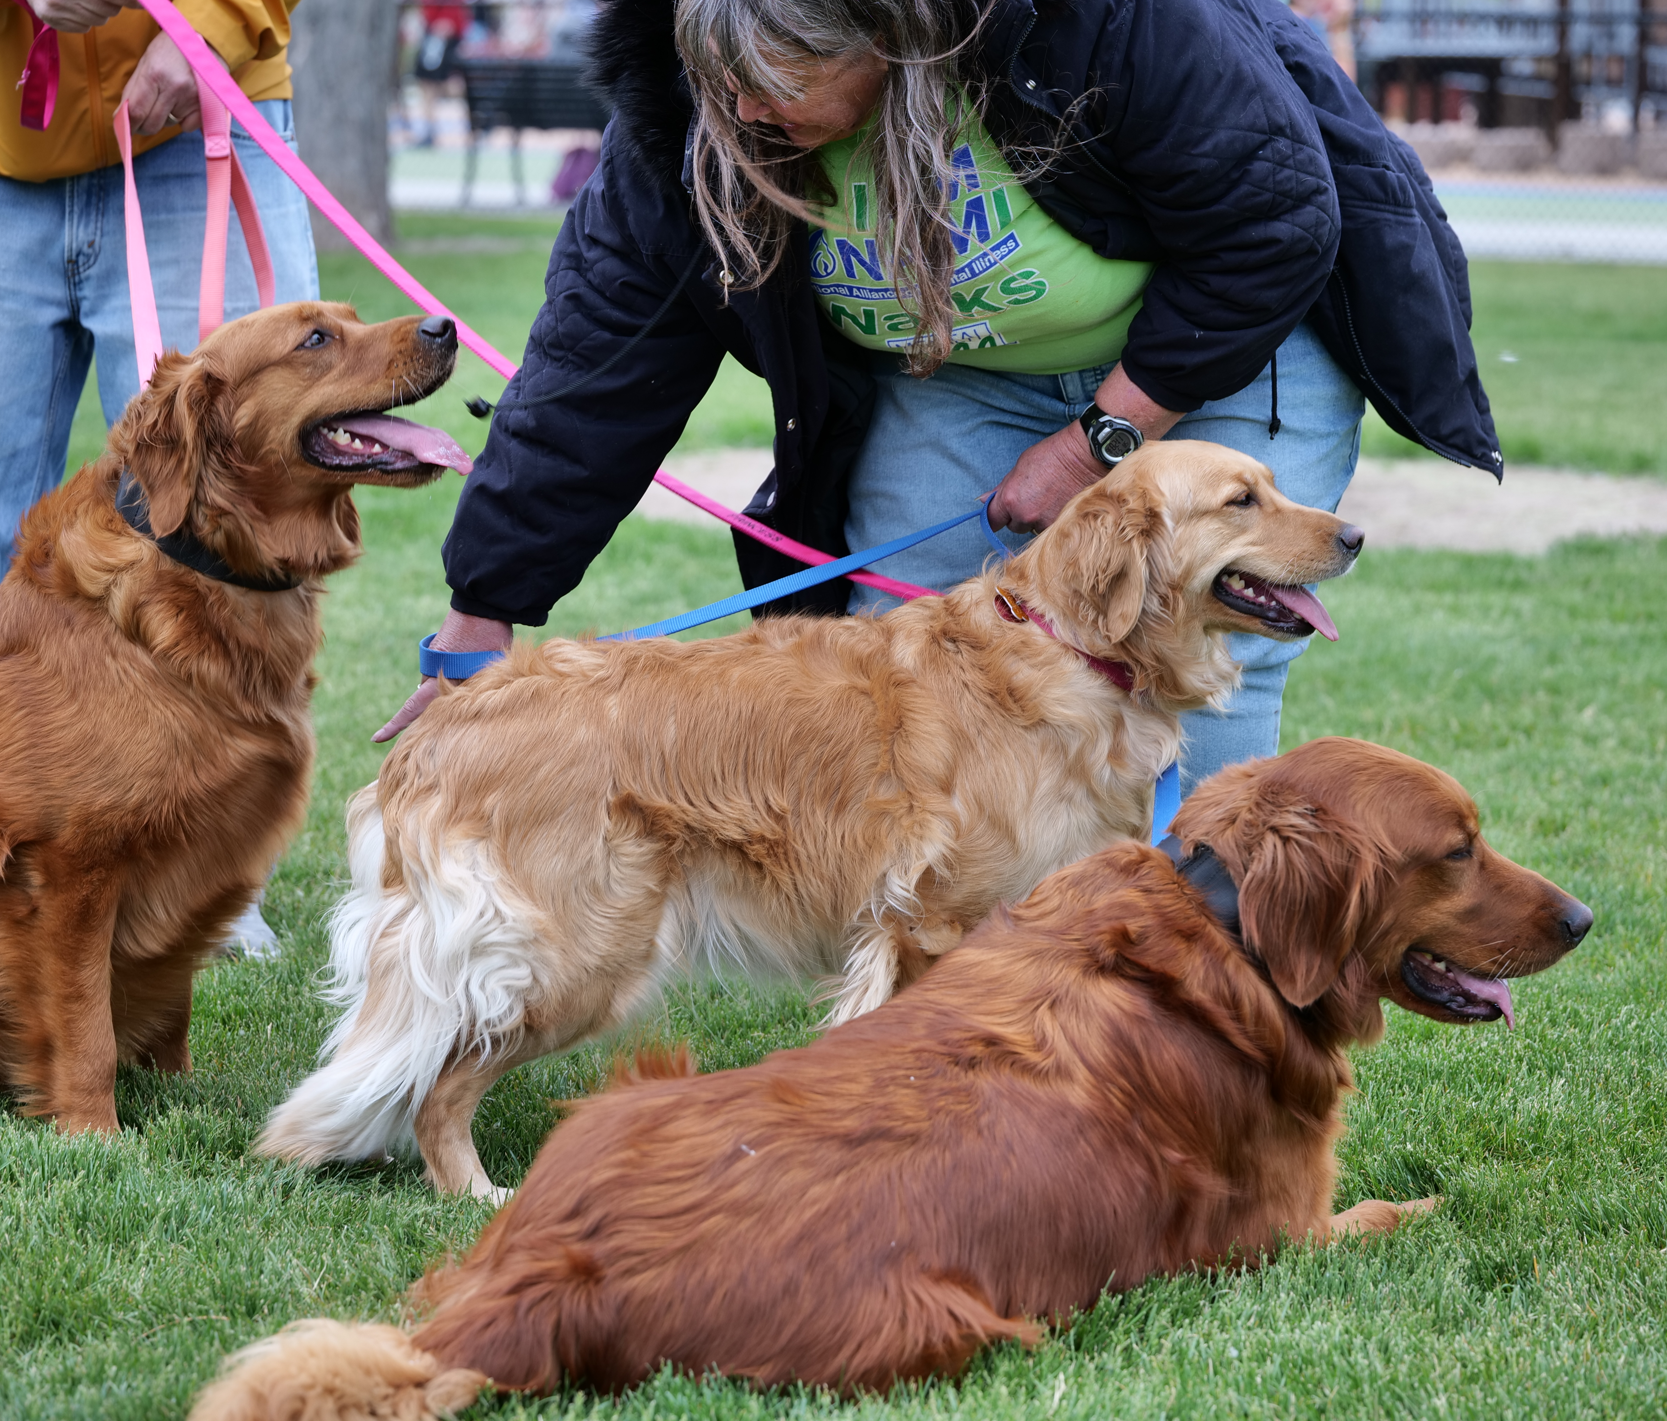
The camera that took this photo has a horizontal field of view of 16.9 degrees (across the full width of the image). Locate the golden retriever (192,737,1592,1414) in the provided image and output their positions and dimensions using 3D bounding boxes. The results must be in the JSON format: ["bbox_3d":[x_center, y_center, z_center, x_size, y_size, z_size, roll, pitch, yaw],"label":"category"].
[{"bbox_3d":[0.048,0.253,4.463,1.150,0.420,0.420,-4,8,-33],"label":"golden retriever"}]

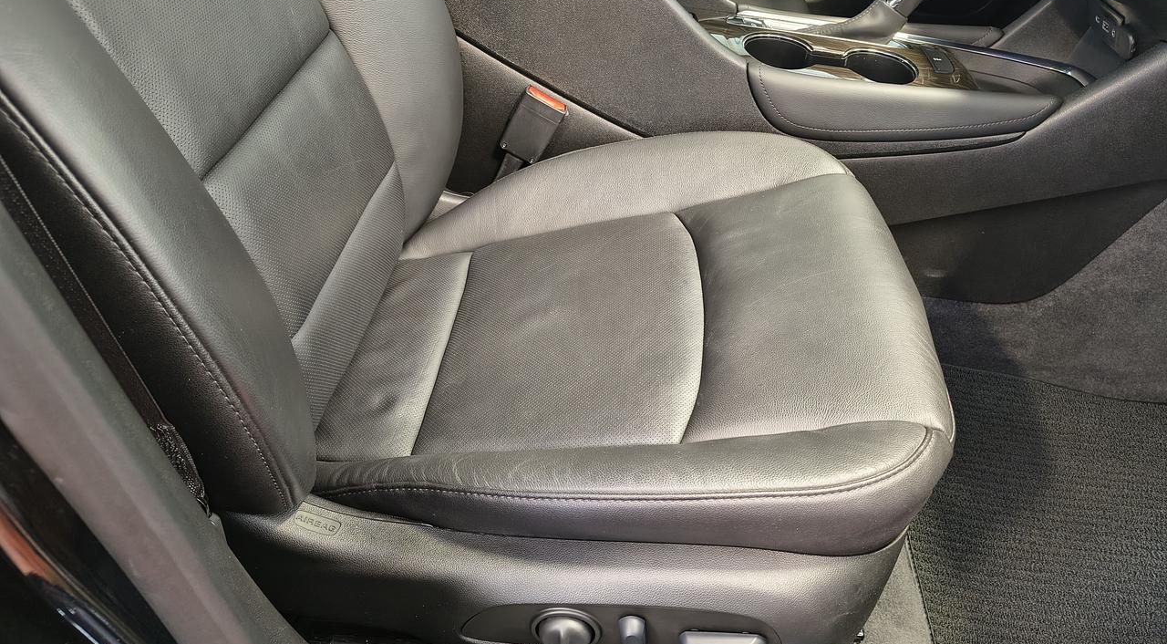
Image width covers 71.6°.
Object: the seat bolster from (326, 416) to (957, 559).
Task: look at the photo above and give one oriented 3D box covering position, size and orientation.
[{"bbox_3d":[0.028,0.118,0.680,0.515,0.118,0.115,1,40,4],"label":"seat bolster"}]

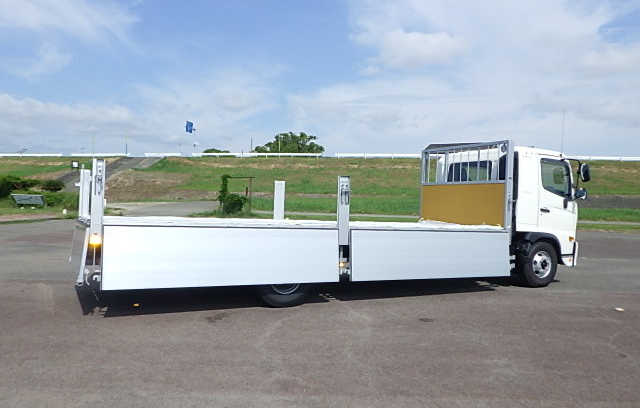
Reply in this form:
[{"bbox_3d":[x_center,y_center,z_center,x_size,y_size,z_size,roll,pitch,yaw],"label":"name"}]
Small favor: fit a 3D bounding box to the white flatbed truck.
[{"bbox_3d":[0.659,0.130,9.019,8.914,2.623,2.512,1,0,-28],"label":"white flatbed truck"}]

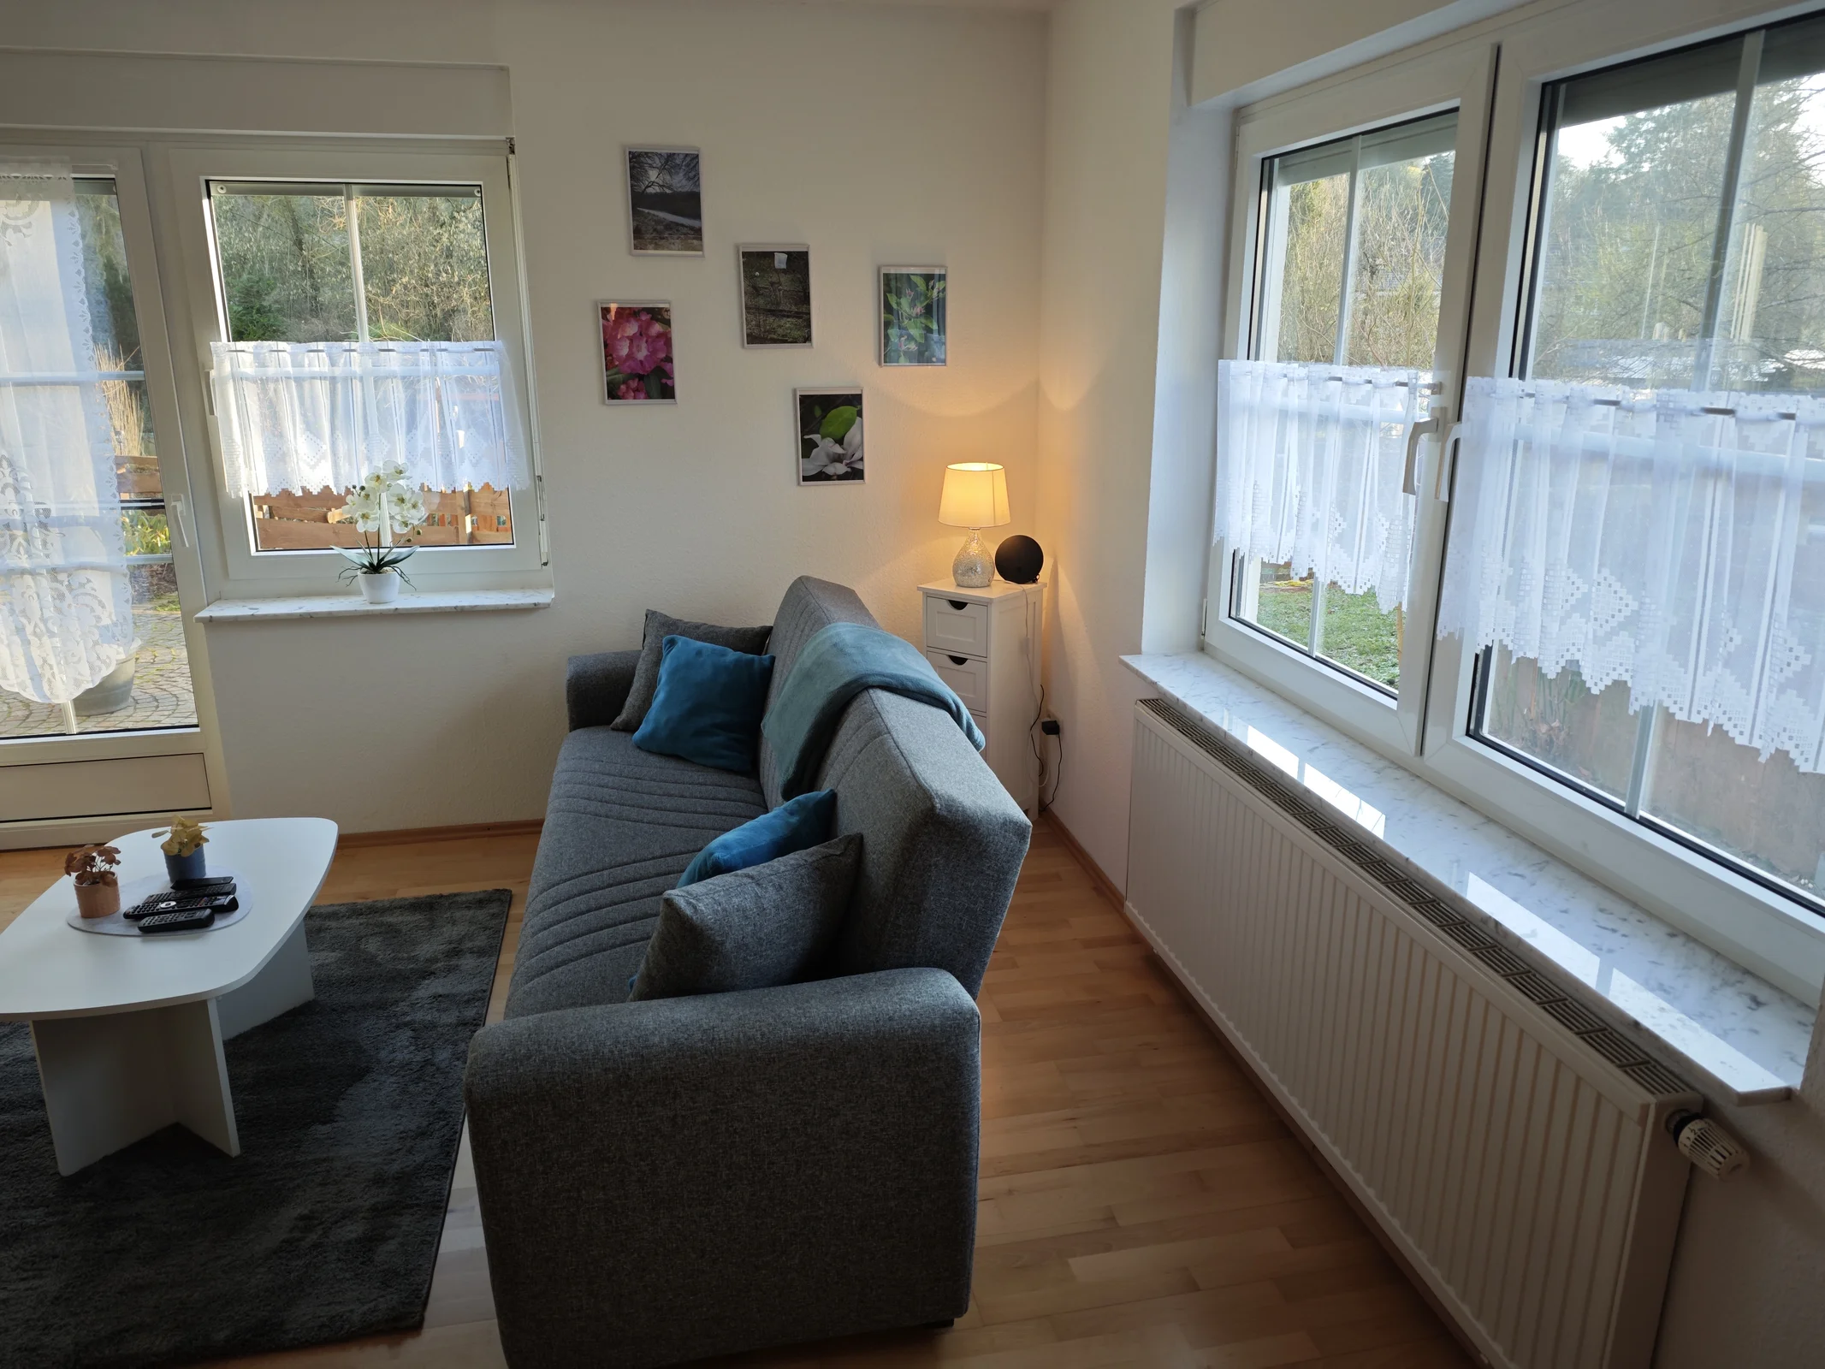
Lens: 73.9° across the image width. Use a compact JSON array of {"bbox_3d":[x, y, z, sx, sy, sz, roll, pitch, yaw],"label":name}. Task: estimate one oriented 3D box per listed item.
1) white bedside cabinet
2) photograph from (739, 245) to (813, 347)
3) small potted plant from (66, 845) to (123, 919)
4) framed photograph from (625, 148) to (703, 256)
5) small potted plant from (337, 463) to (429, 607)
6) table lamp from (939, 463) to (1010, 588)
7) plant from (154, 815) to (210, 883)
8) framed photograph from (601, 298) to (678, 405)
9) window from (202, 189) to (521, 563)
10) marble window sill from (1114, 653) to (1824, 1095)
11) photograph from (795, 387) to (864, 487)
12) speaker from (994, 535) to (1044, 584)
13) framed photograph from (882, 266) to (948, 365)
[{"bbox_3d":[0.232,0.076,4.048,0.302,0.820,0.302,12,20,37],"label":"white bedside cabinet"},{"bbox_3d":[-0.421,-1.203,3.767,0.217,0.306,0.020,-3,16,-11],"label":"photograph"},{"bbox_3d":[-1.734,0.416,2.574,0.110,0.143,0.106,-3,16,-11],"label":"small potted plant"},{"bbox_3d":[-0.739,-1.442,3.632,0.216,0.305,0.020,-3,16,-11],"label":"framed photograph"},{"bbox_3d":[-1.671,-0.483,3.825,0.268,0.428,0.180,-3,16,-11],"label":"small potted plant"},{"bbox_3d":[0.201,-0.510,3.925,0.232,0.380,0.232,0,16,0],"label":"table lamp"},{"bbox_3d":[-1.607,0.365,2.673,0.112,0.139,0.102,-3,16,-11],"label":"plant"},{"bbox_3d":[-0.841,-1.015,3.723,0.216,0.305,0.018,-3,16,-11],"label":"framed photograph"},{"bbox_3d":[-1.676,-0.954,3.734,0.780,1.090,0.080,-3,16,-11],"label":"window"},{"bbox_3d":[0.866,0.199,2.317,0.246,0.020,1.964,-3,16,-11],"label":"marble window sill"},{"bbox_3d":[-0.262,-0.798,3.902,0.216,0.305,0.018,-3,16,-11],"label":"photograph"},{"bbox_3d":[0.350,-0.410,3.988,0.150,0.143,0.150,12,20,37],"label":"speaker"},{"bbox_3d":[0.003,-1.166,3.852,0.216,0.305,0.018,-3,16,-11],"label":"framed photograph"}]

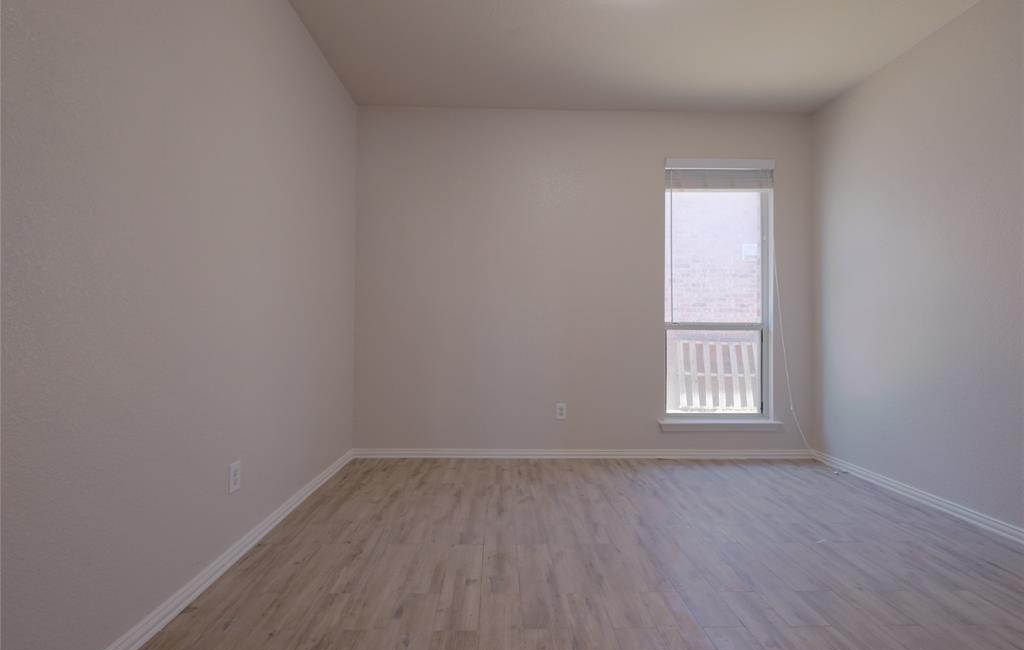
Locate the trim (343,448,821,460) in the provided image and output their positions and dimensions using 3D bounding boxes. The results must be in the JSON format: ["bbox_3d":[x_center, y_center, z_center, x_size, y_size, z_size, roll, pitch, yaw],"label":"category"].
[{"bbox_3d":[0.582,0.993,3.295,3.596,0.078,0.015,0,-1,-2],"label":"trim"}]

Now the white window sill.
[{"bbox_3d":[1.620,0.792,3.346,0.978,0.079,0.104,0,-1,-2],"label":"white window sill"}]

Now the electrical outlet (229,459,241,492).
[{"bbox_3d":[-1.170,0.644,1.812,0.010,0.121,0.075,0,-1,-2],"label":"electrical outlet"}]

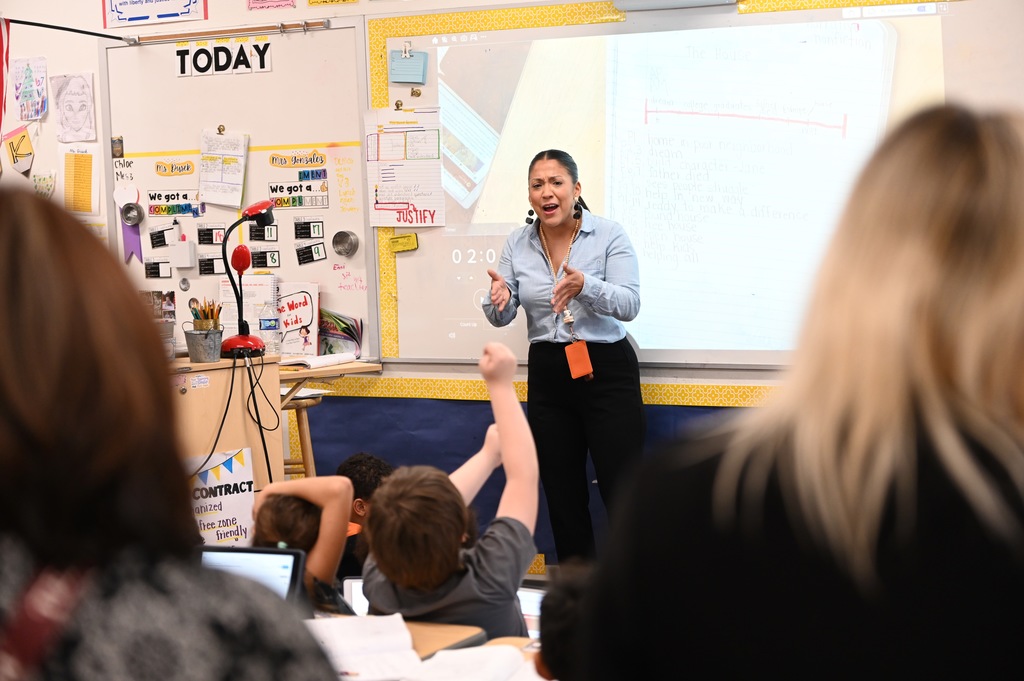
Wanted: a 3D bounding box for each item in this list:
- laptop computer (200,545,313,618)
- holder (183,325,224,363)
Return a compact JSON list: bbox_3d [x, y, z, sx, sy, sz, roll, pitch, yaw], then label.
[{"bbox_3d":[-0.558,0.488,3.554,0.300,0.190,0.260,0,6,22],"label":"laptop computer"},{"bbox_3d":[-0.978,0.014,6.298,0.120,0.105,0.120,-2,5,0],"label":"holder"}]

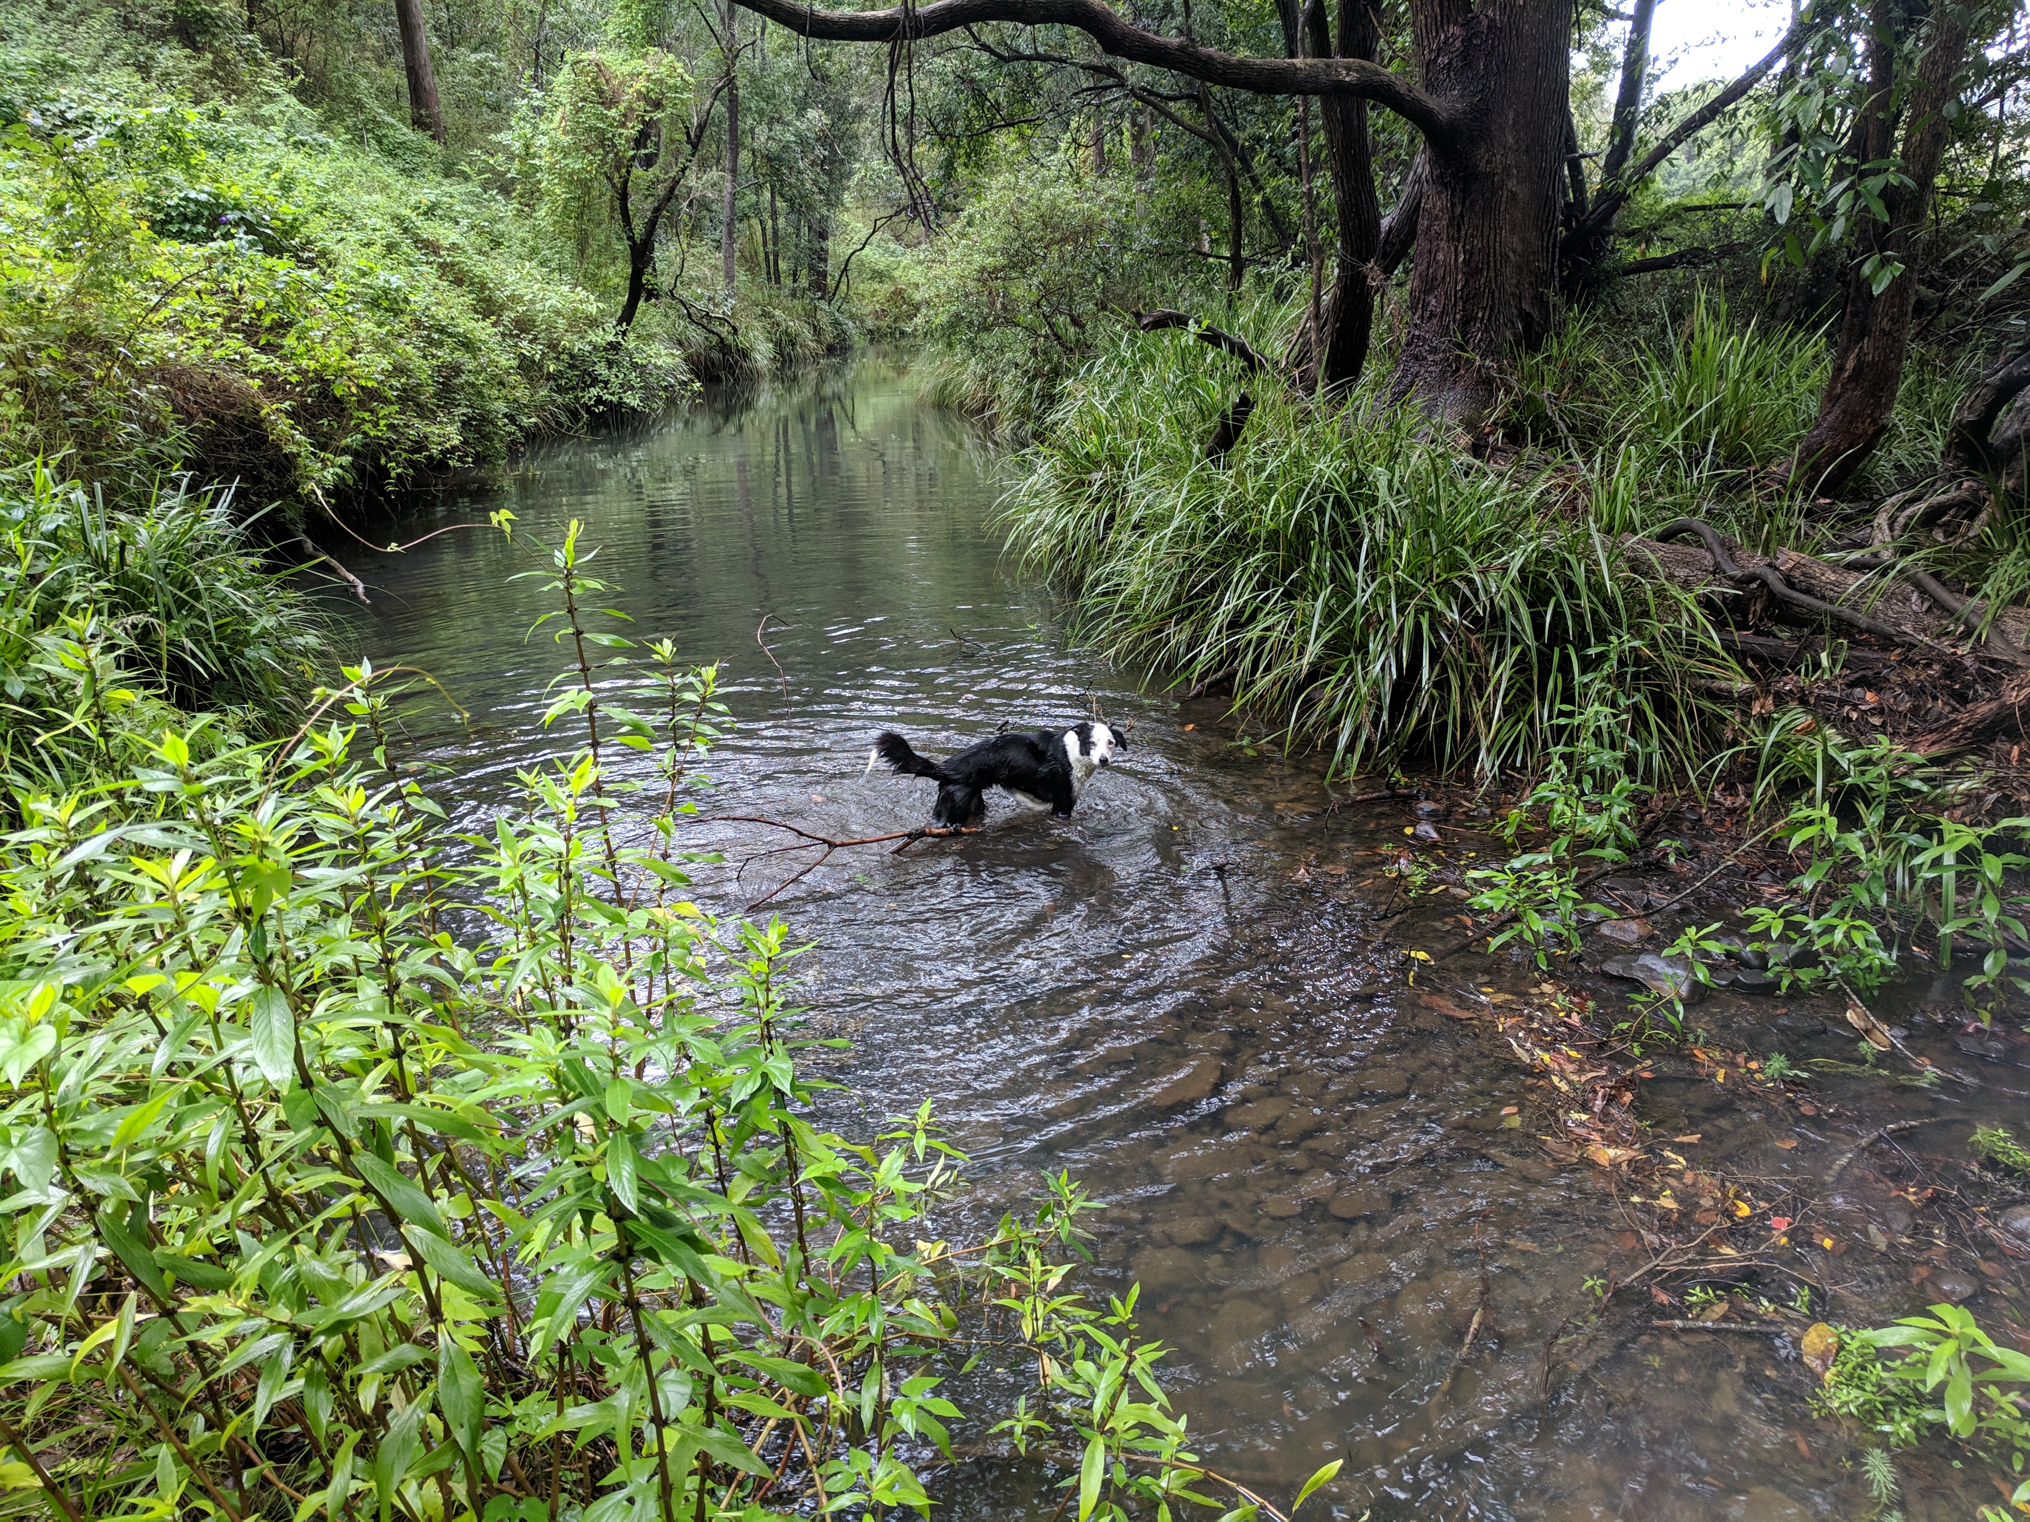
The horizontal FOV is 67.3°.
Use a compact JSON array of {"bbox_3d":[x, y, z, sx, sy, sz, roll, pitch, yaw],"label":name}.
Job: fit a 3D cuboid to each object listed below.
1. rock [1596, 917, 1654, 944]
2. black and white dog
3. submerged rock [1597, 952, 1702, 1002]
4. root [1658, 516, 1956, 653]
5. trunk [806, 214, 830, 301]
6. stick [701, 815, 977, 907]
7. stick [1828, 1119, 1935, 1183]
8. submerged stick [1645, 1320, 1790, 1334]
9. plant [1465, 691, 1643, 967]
[{"bbox_3d":[1.860,0.519,4.652,0.145,0.065,0.130,0,18,0],"label":"rock"},{"bbox_3d":[-0.070,0.088,5.553,0.900,0.440,0.250,-6,19,-17],"label":"black and white dog"},{"bbox_3d":[1.825,0.609,4.345,0.260,0.080,0.190,10,21,28],"label":"submerged rock"},{"bbox_3d":[3.360,-0.776,6.585,1.120,0.360,0.300,15,23,38],"label":"root"},{"bbox_3d":[-3.870,-9.936,29.892,0.420,1.750,0.420,0,18,0],"label":"trunk"},{"bbox_3d":[-0.630,0.311,5.226,0.960,0.130,0.600,-2,18,-5],"label":"stick"},{"bbox_3d":[2.000,0.889,3.521,0.400,0.040,0.110,-11,21,-30],"label":"stick"},{"bbox_3d":[1.360,1.085,2.938,0.260,0.025,0.028,2,18,5],"label":"submerged stick"},{"bbox_3d":[1.540,0.216,4.405,0.440,0.700,0.400,0,18,0],"label":"plant"}]

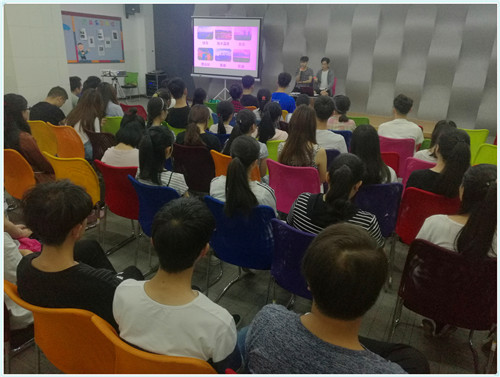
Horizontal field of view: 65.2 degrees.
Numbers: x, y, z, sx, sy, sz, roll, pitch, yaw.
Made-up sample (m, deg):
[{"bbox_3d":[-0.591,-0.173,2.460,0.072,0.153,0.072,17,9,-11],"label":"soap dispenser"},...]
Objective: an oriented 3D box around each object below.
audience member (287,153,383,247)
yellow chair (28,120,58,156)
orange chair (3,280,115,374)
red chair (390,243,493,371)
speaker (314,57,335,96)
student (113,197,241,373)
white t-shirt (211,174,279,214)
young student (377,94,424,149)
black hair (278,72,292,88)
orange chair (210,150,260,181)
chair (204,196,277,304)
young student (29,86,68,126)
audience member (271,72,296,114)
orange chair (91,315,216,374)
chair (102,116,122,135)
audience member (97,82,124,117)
[{"bbox_3d":[0.521,0.285,2.354,0.480,1.150,0.750,11,22,22],"label":"audience member"},{"bbox_3d":[-2.261,-0.421,4.655,0.470,0.860,0.560,11,22,23],"label":"yellow chair"},{"bbox_3d":[-0.608,0.714,1.677,0.480,0.830,0.550,11,22,21],"label":"orange chair"},{"bbox_3d":[1.020,0.587,2.083,0.460,0.800,0.520,10,22,22],"label":"red chair"},{"bbox_3d":[1.518,-2.113,8.460,0.500,1.310,0.780,14,23,29],"label":"speaker"},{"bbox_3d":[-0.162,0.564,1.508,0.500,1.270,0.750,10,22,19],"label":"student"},{"bbox_3d":[-0.027,0.146,2.367,0.430,0.530,0.280,9,22,17],"label":"white t-shirt"},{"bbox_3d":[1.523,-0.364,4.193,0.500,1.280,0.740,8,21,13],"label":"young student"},{"bbox_3d":[0.479,-1.488,5.437,0.180,0.200,0.210,7,21,12],"label":"black hair"},{"bbox_3d":[-0.042,0.055,3.445,0.460,0.800,0.520,12,22,25],"label":"orange chair"},{"bbox_3d":[0.001,0.389,2.530,0.460,0.800,0.520,9,21,20],"label":"chair"},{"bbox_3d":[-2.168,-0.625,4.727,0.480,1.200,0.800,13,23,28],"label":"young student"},{"bbox_3d":[0.532,-0.991,5.657,0.480,1.290,0.750,9,21,19],"label":"audience member"},{"bbox_3d":[-0.218,0.777,1.563,0.470,0.860,0.560,11,22,22],"label":"orange chair"},{"bbox_3d":[-1.621,-0.518,4.867,0.460,0.800,0.520,8,21,16],"label":"chair"},{"bbox_3d":[-1.555,-0.676,4.693,0.460,1.220,0.720,12,23,23],"label":"audience member"}]

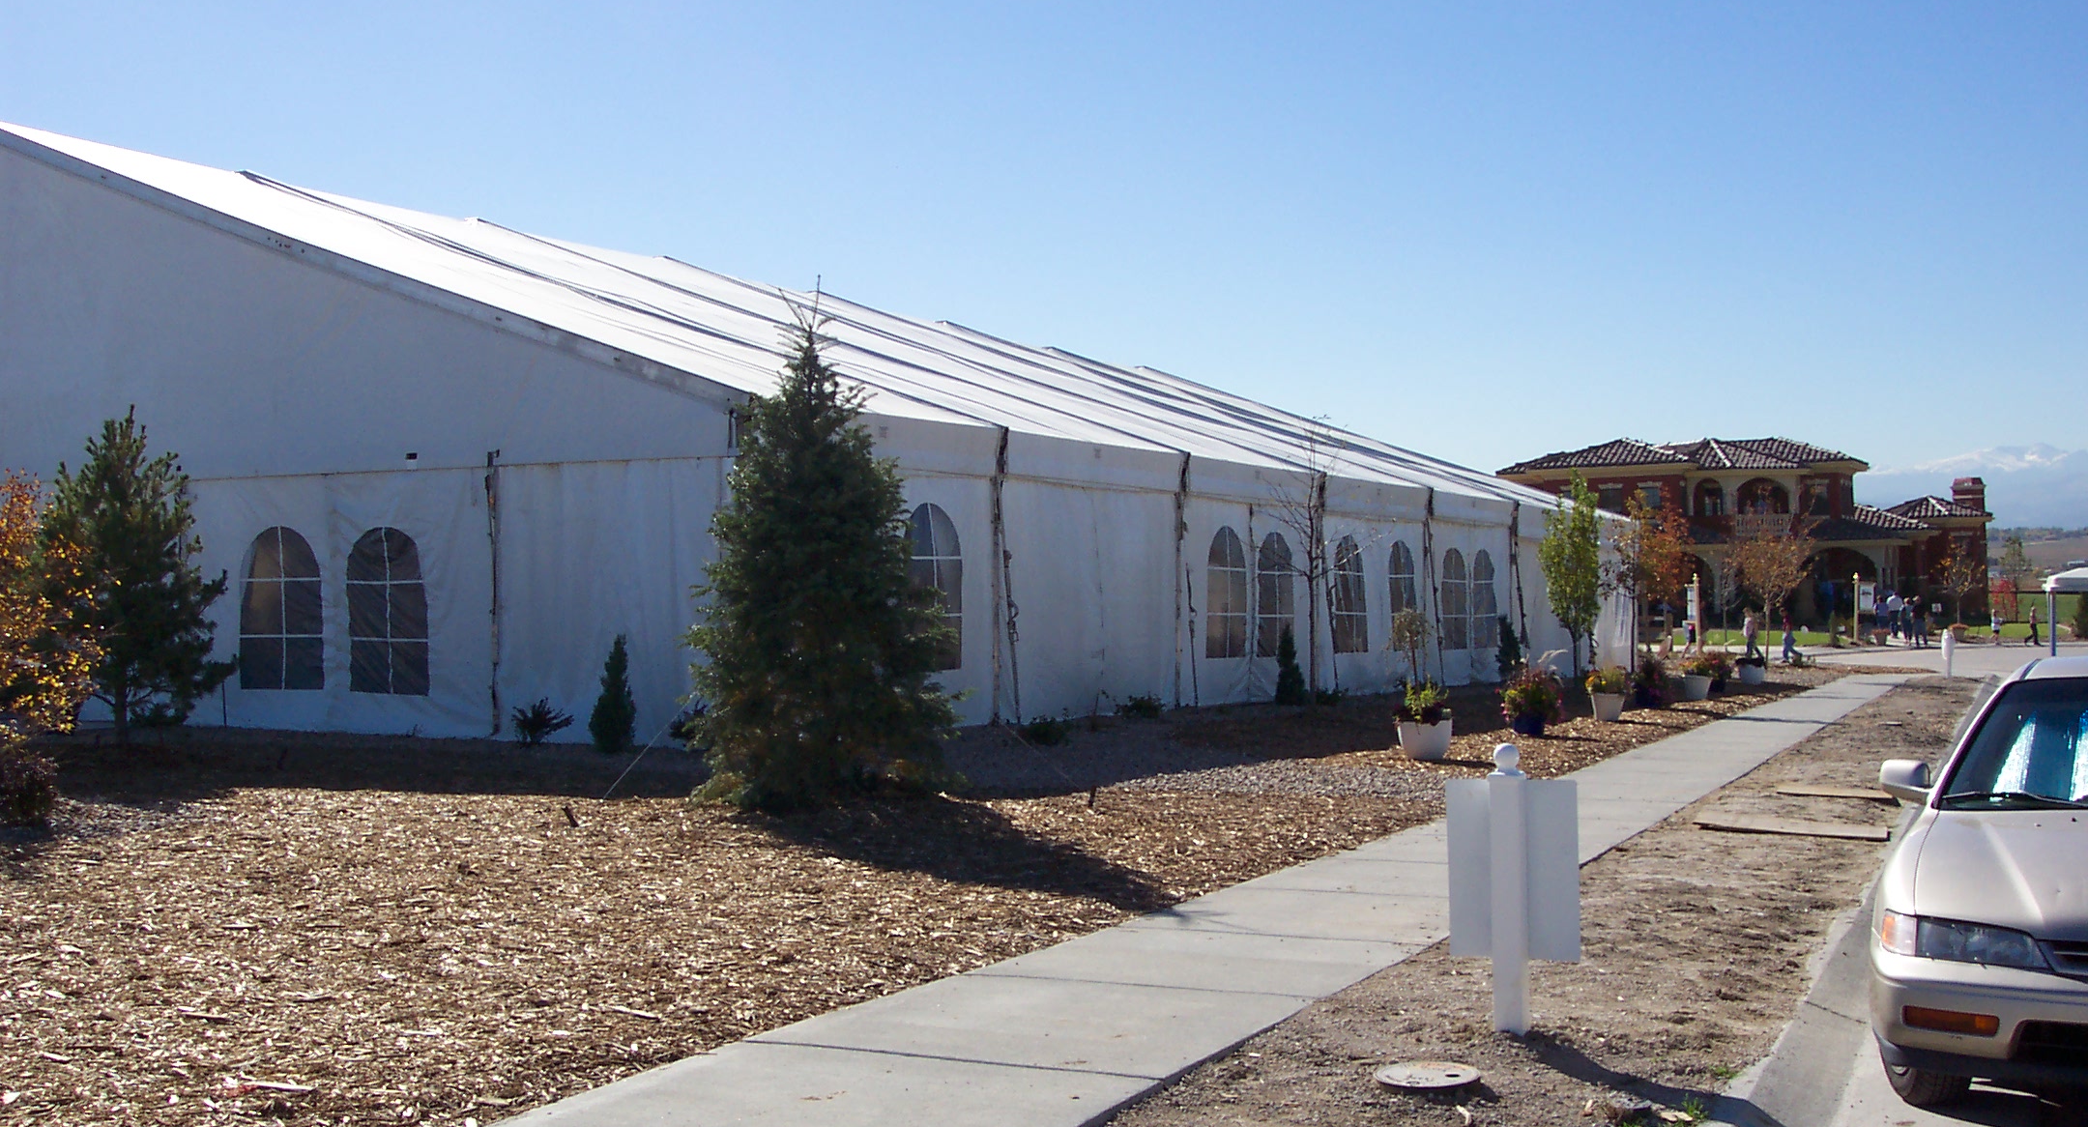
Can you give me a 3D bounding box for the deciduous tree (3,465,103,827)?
[{"bbox_3d":[-7.208,0.589,15.300,1.400,2.450,1.400,0,-1,25],"label":"deciduous tree"}]

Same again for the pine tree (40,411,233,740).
[{"bbox_3d":[-9.219,0.133,22.400,1.950,3.400,1.950,0,-1,25],"label":"pine tree"}]

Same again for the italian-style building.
[{"bbox_3d":[30.840,-1.500,97.000,19.000,8.400,14.000,-1,-1,31],"label":"italian-style building"}]

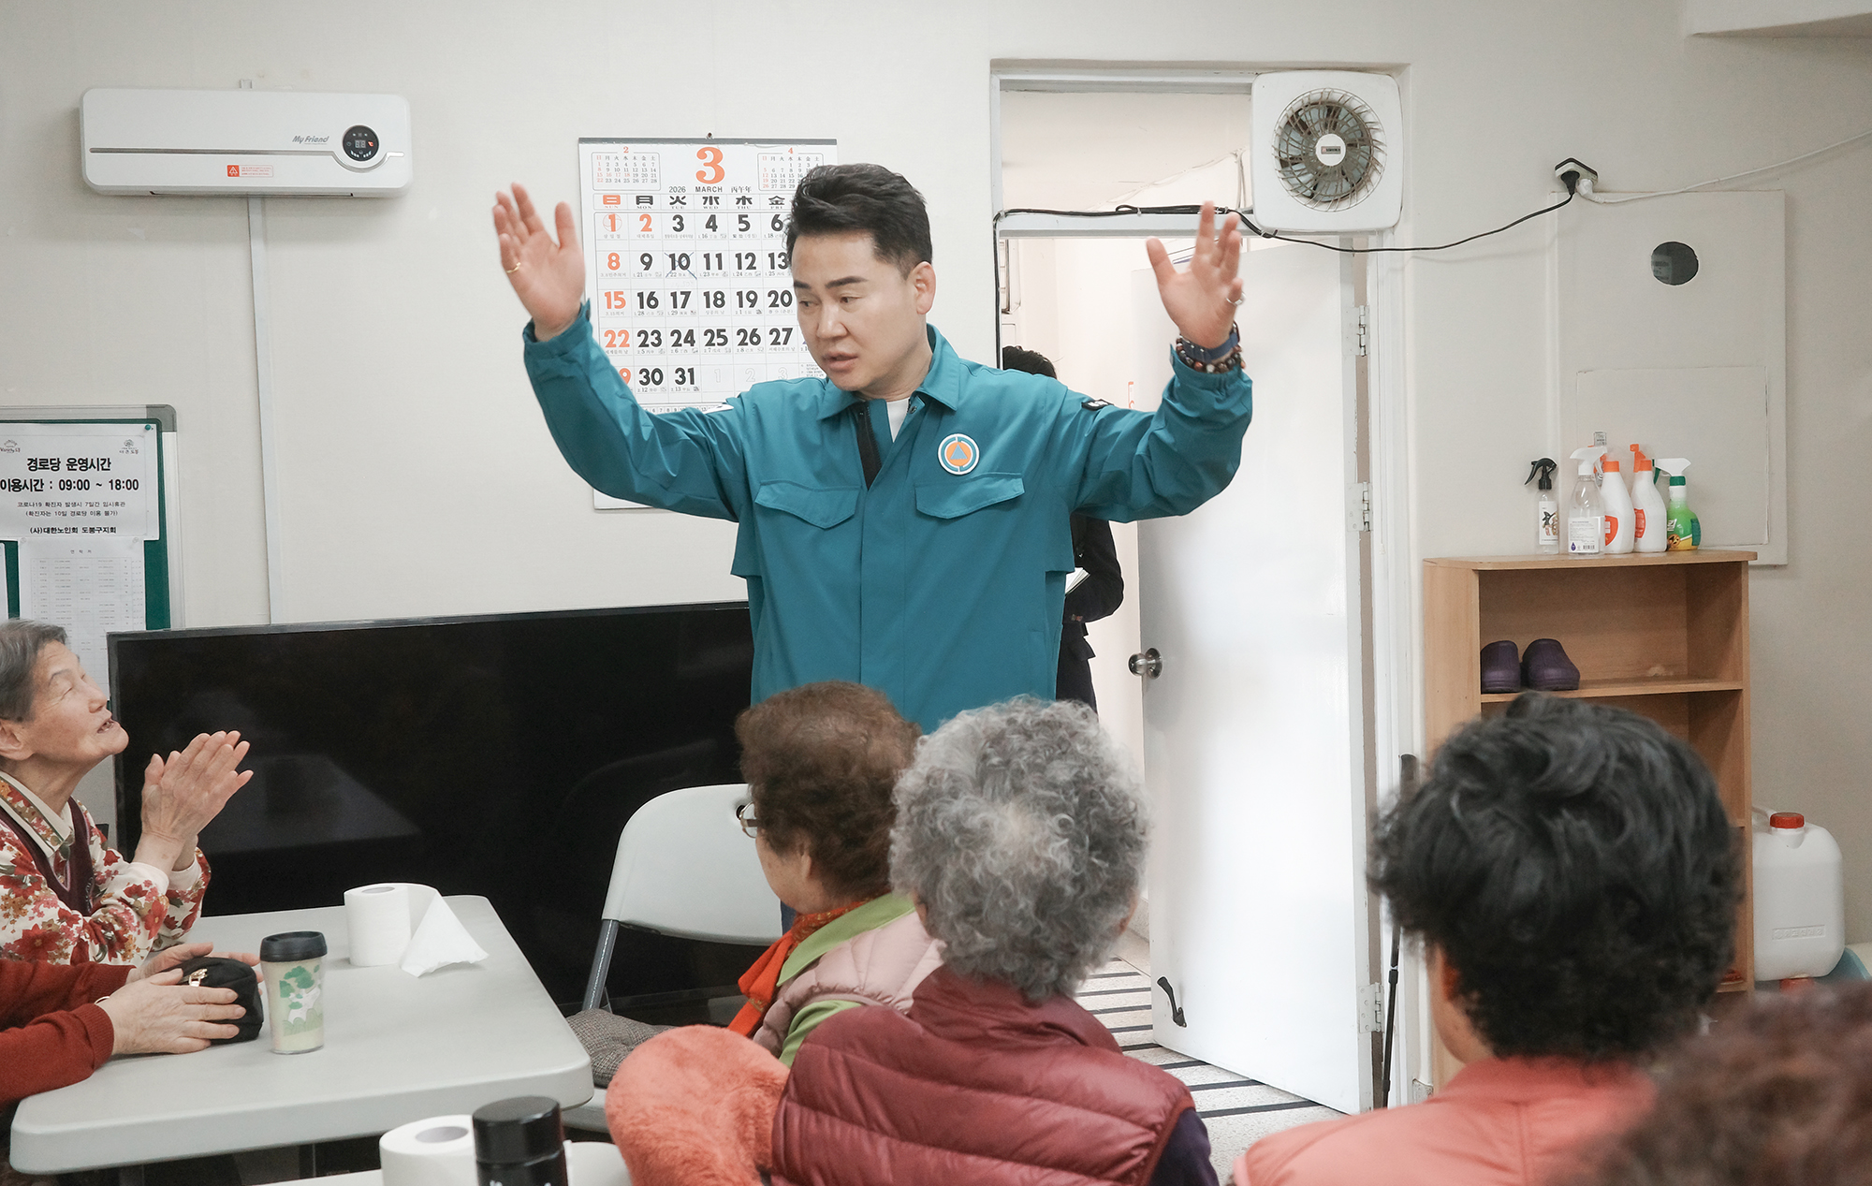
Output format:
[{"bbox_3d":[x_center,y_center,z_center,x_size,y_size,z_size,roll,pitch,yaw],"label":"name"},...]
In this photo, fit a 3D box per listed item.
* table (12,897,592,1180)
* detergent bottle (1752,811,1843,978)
[{"bbox_3d":[-0.909,0.946,3.053,0.669,0.737,1.238,-3,3,-18],"label":"table"},{"bbox_3d":[1.906,0.679,4.784,0.227,0.371,0.263,-2,3,-12],"label":"detergent bottle"}]

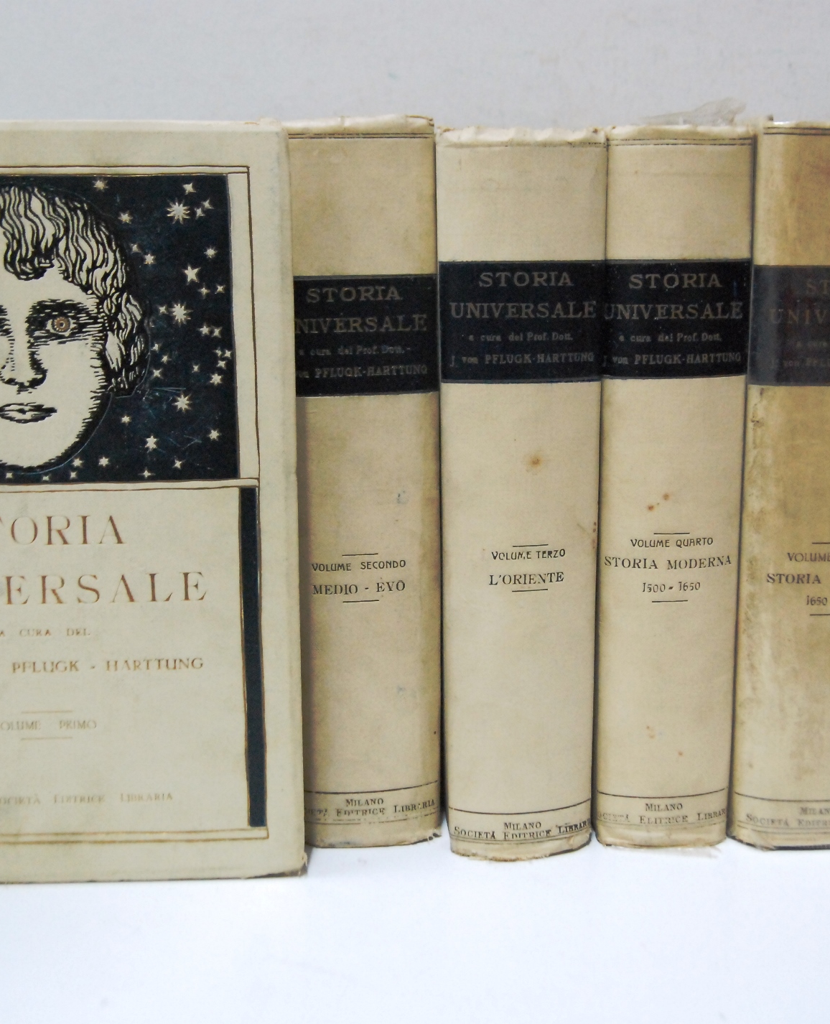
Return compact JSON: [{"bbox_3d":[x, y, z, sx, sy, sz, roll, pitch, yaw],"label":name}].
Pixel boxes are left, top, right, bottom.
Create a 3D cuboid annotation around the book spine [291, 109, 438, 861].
[{"bbox_3d":[-0.032,-0.026,0.745,0.062,0.288,0.205,-2,13,-6],"label":"book spine"}]

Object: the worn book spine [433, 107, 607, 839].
[{"bbox_3d":[0.031,-0.023,0.733,0.060,0.286,0.205,-2,13,-6],"label":"worn book spine"}]

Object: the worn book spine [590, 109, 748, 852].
[{"bbox_3d":[0.094,-0.026,0.745,0.055,0.286,0.205,-1,13,-4],"label":"worn book spine"}]

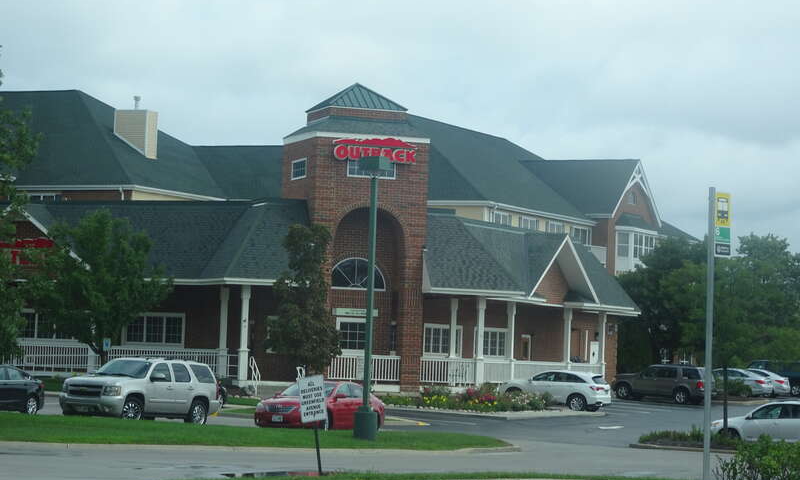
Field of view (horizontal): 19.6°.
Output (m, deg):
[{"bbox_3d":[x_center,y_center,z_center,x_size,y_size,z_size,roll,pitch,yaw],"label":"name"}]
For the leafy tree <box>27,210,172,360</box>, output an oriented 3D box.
[{"bbox_3d":[-10.821,2.096,83.500,5.200,6.400,5.000,2,-3,0],"label":"leafy tree"}]

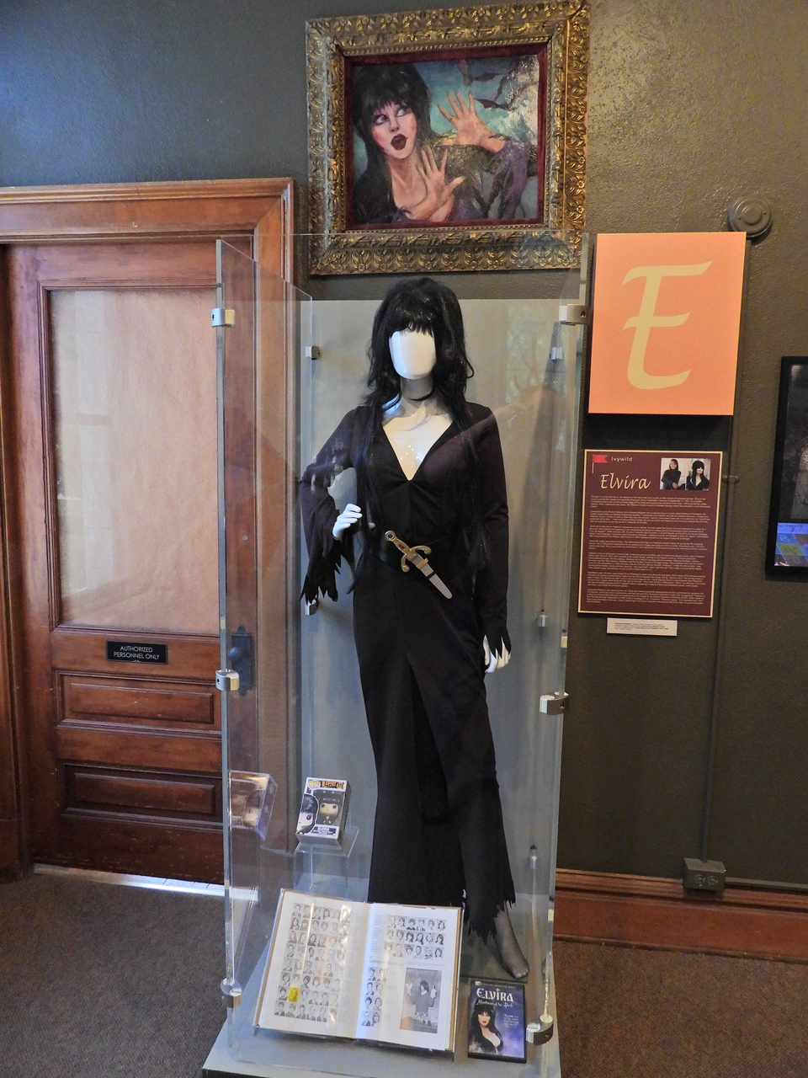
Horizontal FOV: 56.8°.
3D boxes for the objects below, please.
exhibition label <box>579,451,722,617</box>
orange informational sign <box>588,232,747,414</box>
[{"bbox_3d":[0.759,-0.016,2.319,0.406,0.508,0.018,2,6,7],"label":"exhibition label"},{"bbox_3d":[0.759,-0.619,2.189,0.406,0.508,0.080,2,6,7],"label":"orange informational sign"}]

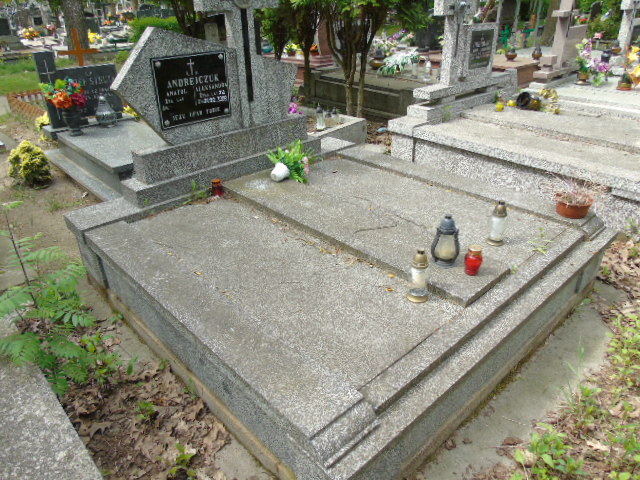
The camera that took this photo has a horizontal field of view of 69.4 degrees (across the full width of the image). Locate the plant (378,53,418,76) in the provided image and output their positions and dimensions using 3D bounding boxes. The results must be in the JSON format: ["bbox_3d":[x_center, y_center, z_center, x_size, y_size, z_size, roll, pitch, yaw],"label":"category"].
[{"bbox_3d":[1.097,-2.444,6.413,0.560,0.290,0.400,-2,28,0],"label":"plant"}]

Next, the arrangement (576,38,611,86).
[{"bbox_3d":[2.725,-1.769,4.606,0.280,0.460,0.290,-25,36,-36],"label":"arrangement"}]

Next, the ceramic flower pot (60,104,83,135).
[{"bbox_3d":[-2.323,-1.128,4.351,0.152,0.265,0.152,-25,36,-36],"label":"ceramic flower pot"}]

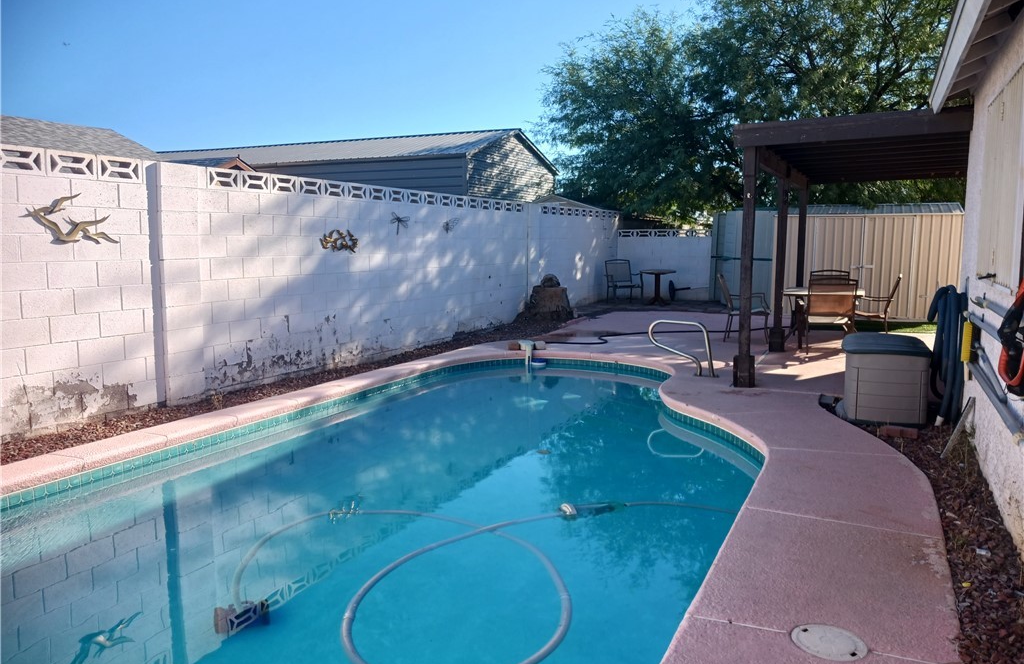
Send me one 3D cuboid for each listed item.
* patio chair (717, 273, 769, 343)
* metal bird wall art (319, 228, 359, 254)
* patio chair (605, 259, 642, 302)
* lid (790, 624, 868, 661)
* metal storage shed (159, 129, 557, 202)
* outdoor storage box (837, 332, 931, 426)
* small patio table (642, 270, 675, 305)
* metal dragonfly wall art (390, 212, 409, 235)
[{"bbox_3d":[3.217,-0.342,11.047,0.680,0.930,0.580,2,7,22],"label":"patio chair"},{"bbox_3d":[-1.906,-1.018,8.932,0.060,0.256,0.650,3,7,26],"label":"metal bird wall art"},{"bbox_3d":[2.249,-1.006,15.910,0.600,0.910,0.680,-2,7,-16],"label":"patio chair"},{"bbox_3d":[1.108,1.084,2.789,0.250,0.020,0.250,0,7,0],"label":"lid"},{"bbox_3d":[-6.098,-3.629,24.858,14.300,4.400,5.700,3,7,26],"label":"metal storage shed"},{"bbox_3d":[2.955,0.354,6.354,0.590,0.640,0.560,2,7,20],"label":"outdoor storage box"},{"bbox_3d":[2.988,-0.924,16.262,0.730,0.670,0.730,3,7,26],"label":"small patio table"},{"bbox_3d":[-1.381,-1.350,9.980,0.040,0.285,0.385,3,7,26],"label":"metal dragonfly wall art"}]

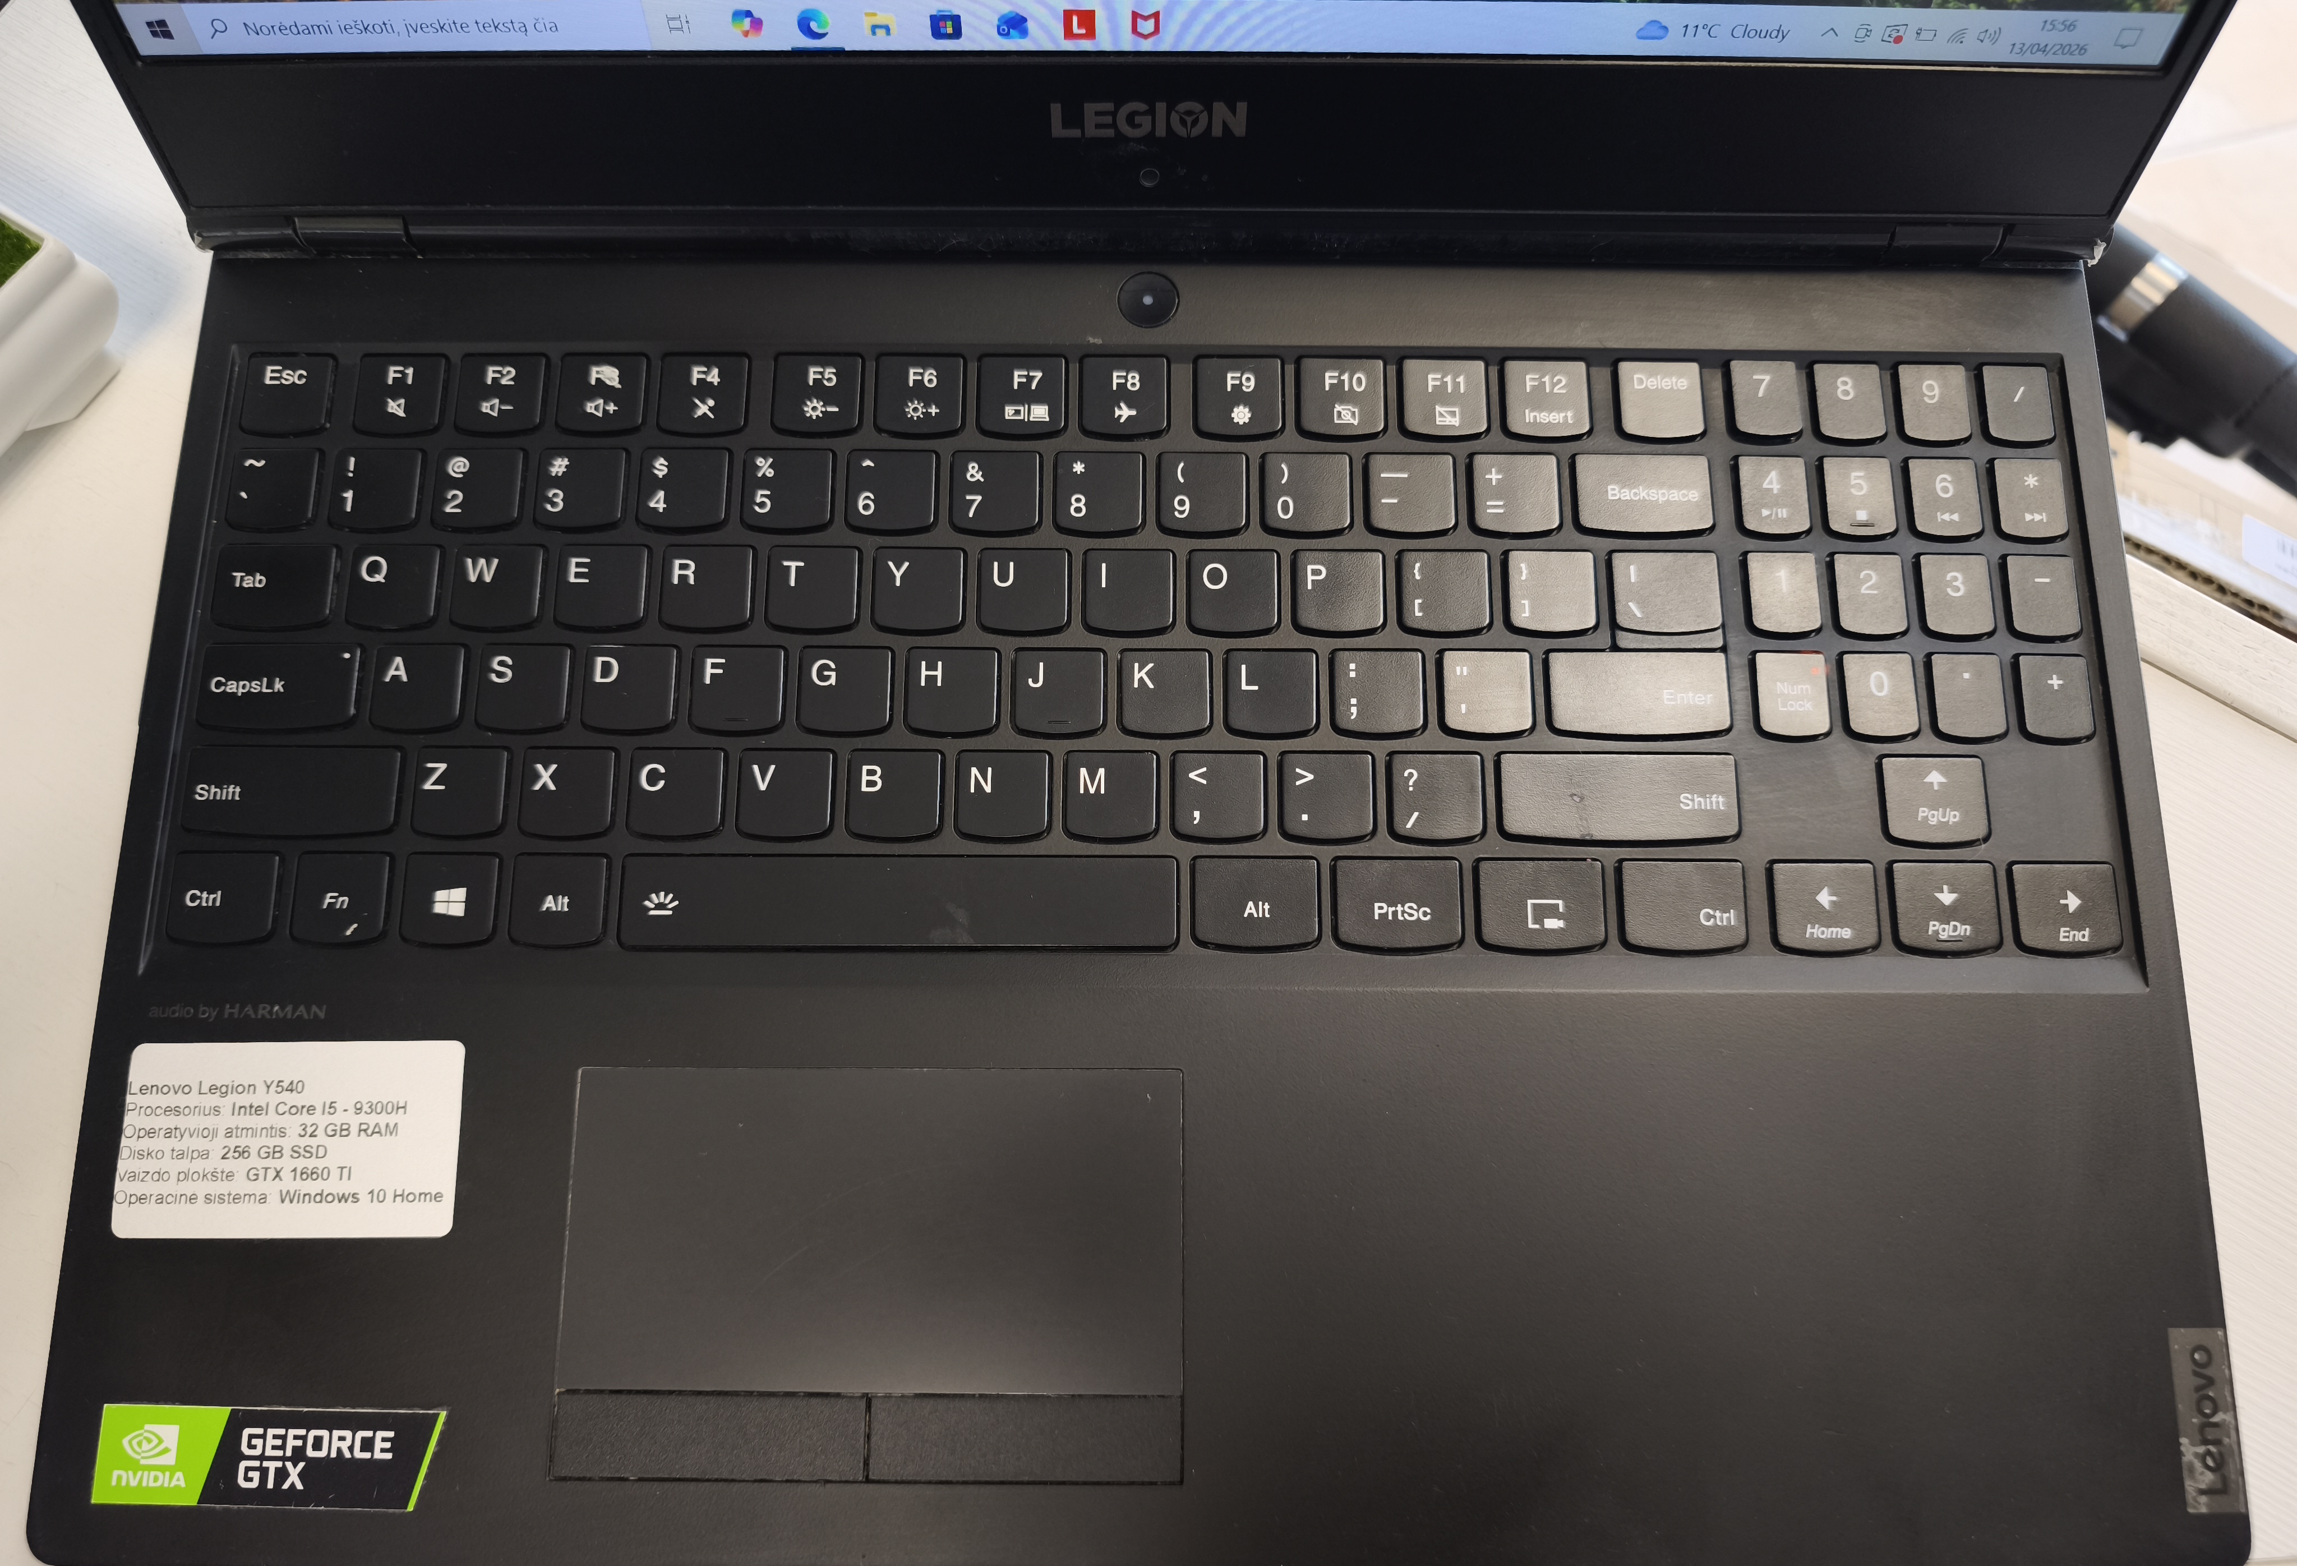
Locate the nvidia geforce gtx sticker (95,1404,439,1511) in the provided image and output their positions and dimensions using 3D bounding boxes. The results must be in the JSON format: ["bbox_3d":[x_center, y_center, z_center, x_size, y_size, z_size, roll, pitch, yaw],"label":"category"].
[{"bbox_3d":[-0.143,0.109,0.247,0.056,0.001,0.015,1,78,0],"label":"nvidia geforce gtx sticker"}]

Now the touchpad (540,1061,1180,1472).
[{"bbox_3d":[-0.046,0.081,0.255,0.103,0.002,0.066,0,78,0],"label":"touchpad"}]

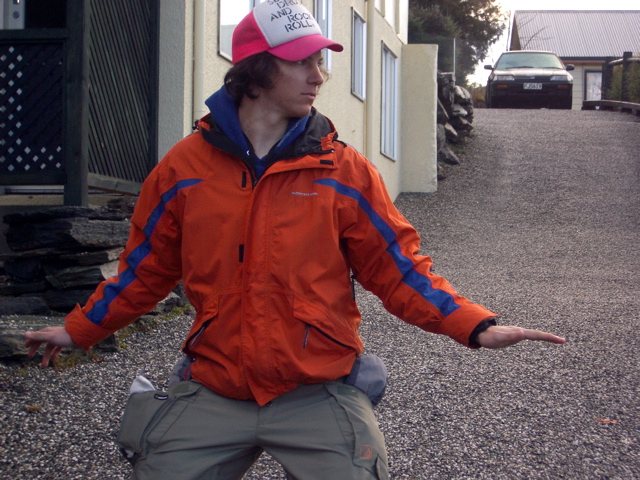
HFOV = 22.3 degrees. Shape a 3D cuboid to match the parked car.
[{"bbox_3d":[4.370,-3.290,34.200,1.720,1.370,4.200,0,-1,5],"label":"parked car"}]

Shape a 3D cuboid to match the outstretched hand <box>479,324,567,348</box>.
[{"bbox_3d":[0.418,0.200,3.360,0.185,0.050,0.090,3,0,12],"label":"outstretched hand"}]

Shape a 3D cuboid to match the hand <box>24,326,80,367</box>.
[{"bbox_3d":[-0.598,0.238,3.630,0.150,0.090,0.095,-10,-5,25],"label":"hand"}]

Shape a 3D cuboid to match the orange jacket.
[{"bbox_3d":[-0.095,0.036,3.520,0.940,0.640,0.380,0,-1,10],"label":"orange jacket"}]

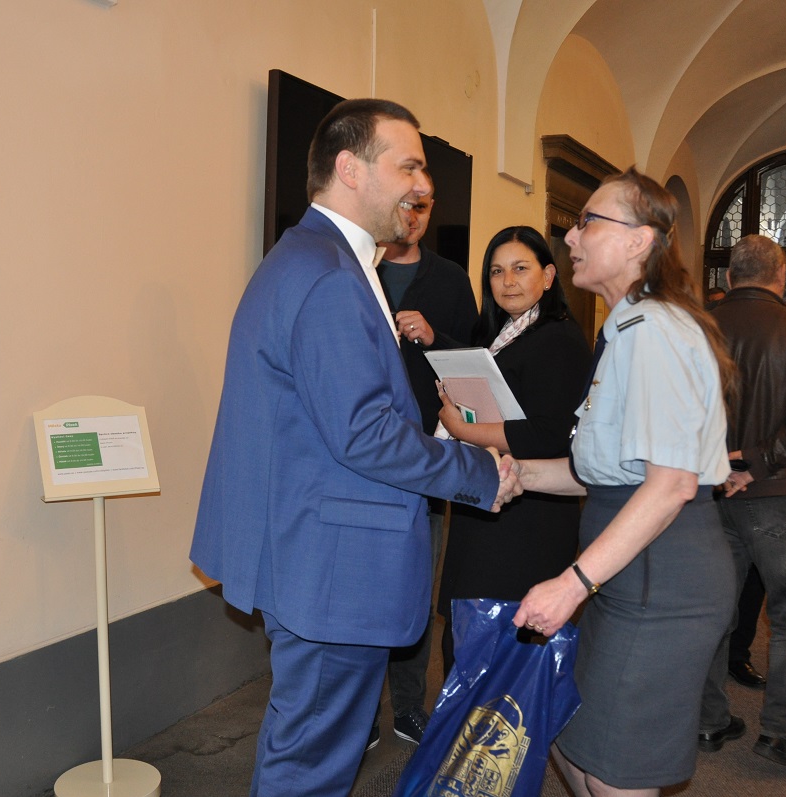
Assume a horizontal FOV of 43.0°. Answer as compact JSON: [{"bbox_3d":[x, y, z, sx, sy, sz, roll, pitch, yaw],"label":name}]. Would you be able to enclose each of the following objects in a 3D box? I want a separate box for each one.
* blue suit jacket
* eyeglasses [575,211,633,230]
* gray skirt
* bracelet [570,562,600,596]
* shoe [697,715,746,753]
[{"bbox_3d":[-0.094,0.046,1.900,0.570,0.790,0.530,0,4,-10],"label":"blue suit jacket"},{"bbox_3d":[0.423,-0.323,1.928,0.138,0.042,0.137,17,4,1],"label":"eyeglasses"},{"bbox_3d":[0.501,0.448,1.980,0.320,0.580,0.380,1,4,10],"label":"gray skirt"},{"bbox_3d":[0.337,0.316,1.745,0.020,0.062,0.055,-41,-18,-9],"label":"bracelet"},{"bbox_3d":[1.160,1.153,3.500,0.285,0.105,0.105,-3,5,-42],"label":"shoe"}]

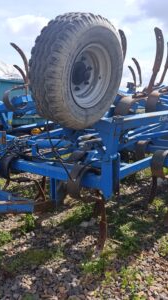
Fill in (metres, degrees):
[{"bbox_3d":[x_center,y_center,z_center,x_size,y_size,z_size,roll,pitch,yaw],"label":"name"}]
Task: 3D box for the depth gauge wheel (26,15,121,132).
[{"bbox_3d":[-0.029,-0.544,1.895,0.280,0.770,0.770,23,22,36],"label":"depth gauge wheel"}]

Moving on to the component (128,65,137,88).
[{"bbox_3d":[1.264,-1.882,6.900,0.080,0.620,0.300,-7,4,40],"label":"component"}]

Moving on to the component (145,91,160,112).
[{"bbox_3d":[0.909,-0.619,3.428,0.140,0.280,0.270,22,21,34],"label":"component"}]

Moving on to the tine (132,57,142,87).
[{"bbox_3d":[1.216,-1.790,6.100,0.080,0.660,0.300,-7,4,40],"label":"tine"}]

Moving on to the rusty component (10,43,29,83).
[{"bbox_3d":[-0.881,-1.191,3.660,0.070,0.560,0.250,-10,2,40],"label":"rusty component"}]

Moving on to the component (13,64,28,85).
[{"bbox_3d":[-1.199,-1.410,5.100,0.080,0.580,0.300,-7,4,40],"label":"component"}]

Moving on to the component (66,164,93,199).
[{"bbox_3d":[-0.014,0.285,2.403,0.120,0.310,0.290,8,13,38],"label":"component"}]

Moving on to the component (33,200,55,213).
[{"bbox_3d":[-0.376,0.525,2.470,0.210,0.100,0.100,-1,10,-7],"label":"component"}]

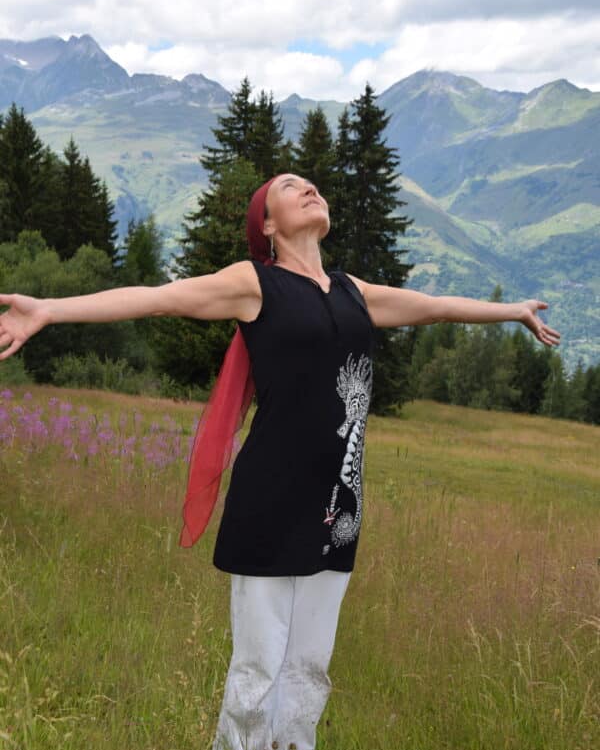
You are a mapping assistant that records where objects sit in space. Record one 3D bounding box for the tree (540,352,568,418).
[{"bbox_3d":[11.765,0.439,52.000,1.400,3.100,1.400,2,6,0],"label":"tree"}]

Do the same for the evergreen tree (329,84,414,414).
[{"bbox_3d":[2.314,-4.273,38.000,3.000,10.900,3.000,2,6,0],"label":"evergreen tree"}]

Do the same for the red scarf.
[{"bbox_3d":[-0.186,-0.040,2.920,0.210,0.930,0.270,-4,8,-38],"label":"red scarf"}]

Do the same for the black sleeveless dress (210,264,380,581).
[{"bbox_3d":[-0.014,0.105,2.840,0.410,0.770,0.280,-4,8,-38],"label":"black sleeveless dress"}]

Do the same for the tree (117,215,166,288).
[{"bbox_3d":[-5.672,-2.898,40.000,2.200,5.600,2.200,2,6,0],"label":"tree"}]

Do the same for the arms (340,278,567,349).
[{"bbox_3d":[0.423,-0.173,3.060,0.700,0.200,0.160,-2,8,-30],"label":"arms"}]

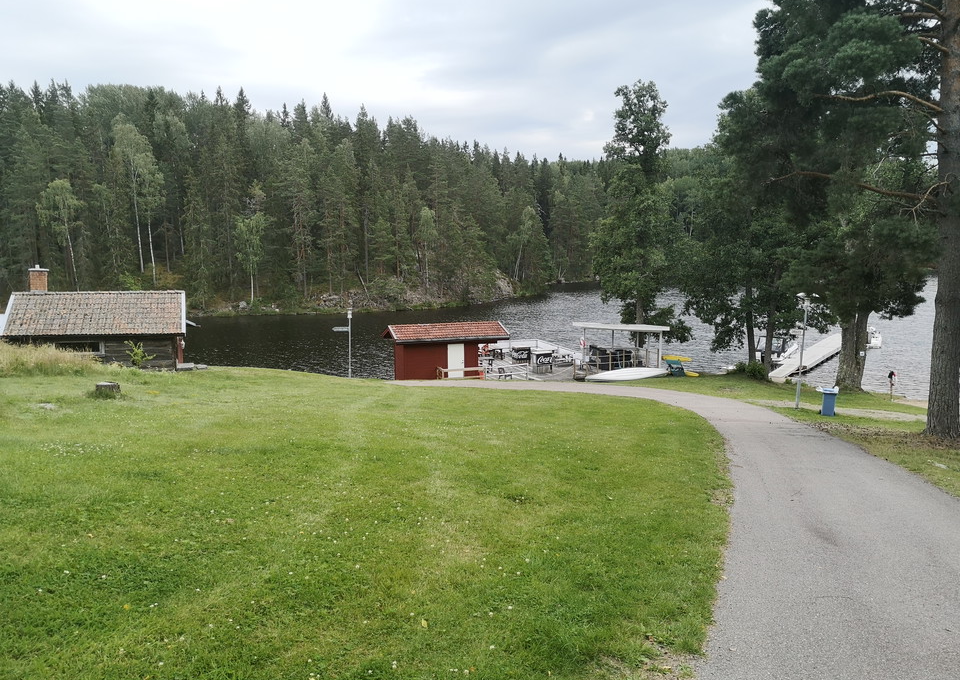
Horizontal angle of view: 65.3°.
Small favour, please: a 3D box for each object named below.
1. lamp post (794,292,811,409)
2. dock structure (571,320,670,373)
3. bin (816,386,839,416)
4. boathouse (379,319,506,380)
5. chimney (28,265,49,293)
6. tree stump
[{"bbox_3d":[13.460,0.543,31.300,0.360,4.750,0.360,1,7,0],"label":"lamp post"},{"bbox_3d":[8.685,0.428,45.800,5.000,2.650,3.500,-2,8,-16],"label":"dock structure"},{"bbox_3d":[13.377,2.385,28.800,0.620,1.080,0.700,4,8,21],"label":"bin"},{"bbox_3d":[-1.951,0.567,42.196,6.700,3.000,3.000,-2,8,-21],"label":"boathouse"},{"bbox_3d":[-19.444,-2.710,33.000,0.700,1.200,0.650,-2,8,-17],"label":"chimney"},{"bbox_3d":[-8.744,1.163,17.600,0.570,0.350,0.570,1,7,0],"label":"tree stump"}]

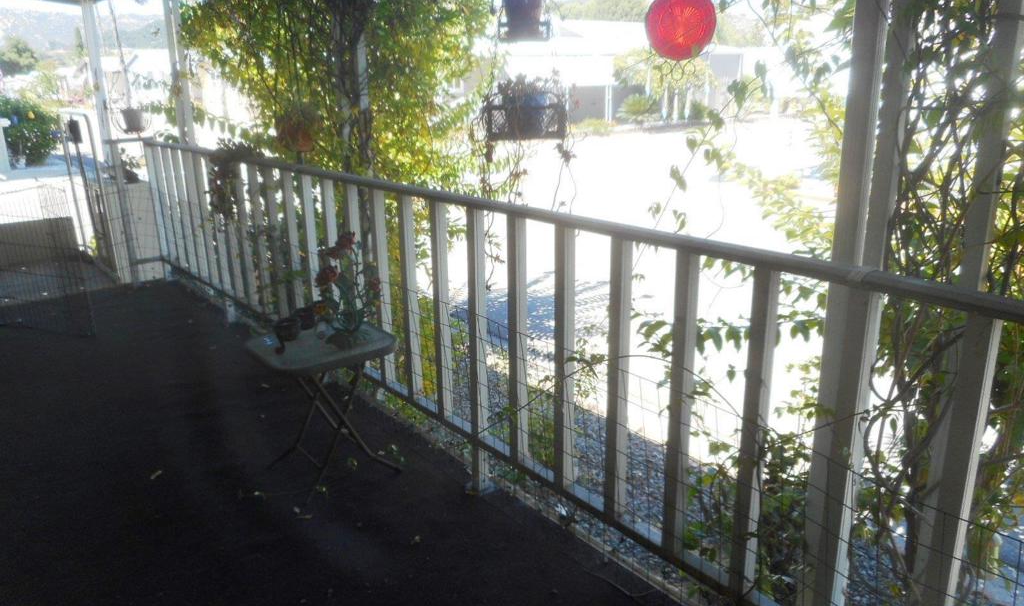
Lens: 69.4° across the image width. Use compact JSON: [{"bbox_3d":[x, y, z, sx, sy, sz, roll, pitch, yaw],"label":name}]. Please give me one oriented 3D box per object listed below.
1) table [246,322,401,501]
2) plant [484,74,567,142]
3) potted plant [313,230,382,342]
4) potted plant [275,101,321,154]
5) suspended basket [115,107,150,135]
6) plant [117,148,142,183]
[{"bbox_3d":[-0.639,0.364,2.567,0.392,0.486,0.370,-14,21,-37],"label":"table"},{"bbox_3d":[0.041,-0.583,2.217,0.238,0.198,0.190,0,17,1],"label":"plant"},{"bbox_3d":[-0.576,-0.057,2.530,0.218,0.340,0.174,-5,17,-13],"label":"potted plant"},{"bbox_3d":[-0.987,-0.807,3.402,0.198,0.225,0.193,-5,17,-15],"label":"potted plant"},{"bbox_3d":[-3.013,-1.449,5.871,0.278,0.222,0.278,-9,18,-25],"label":"suspended basket"},{"bbox_3d":[-2.708,-0.971,5.221,0.184,0.247,0.170,-9,19,-26],"label":"plant"}]

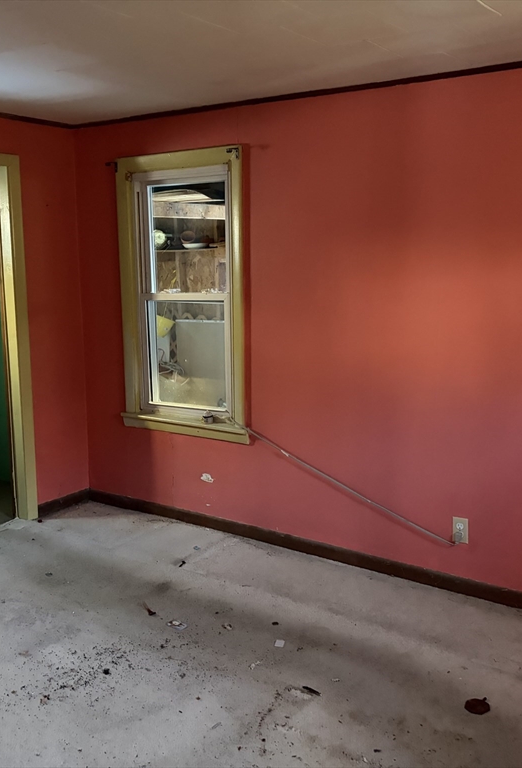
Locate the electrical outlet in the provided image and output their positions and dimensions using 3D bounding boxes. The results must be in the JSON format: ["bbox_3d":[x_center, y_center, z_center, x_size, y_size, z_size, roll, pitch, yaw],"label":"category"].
[{"bbox_3d":[0.900,0.659,3.472,0.071,0.115,0.011,6,12,34],"label":"electrical outlet"}]

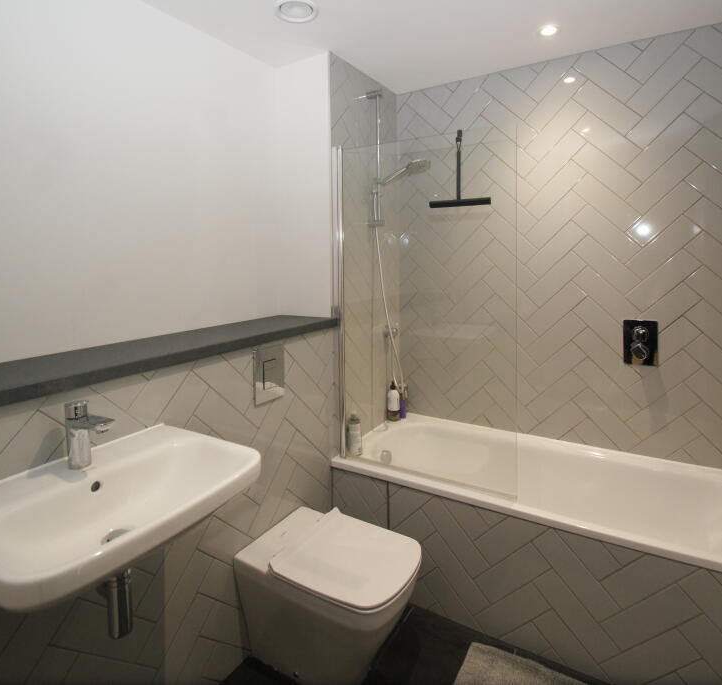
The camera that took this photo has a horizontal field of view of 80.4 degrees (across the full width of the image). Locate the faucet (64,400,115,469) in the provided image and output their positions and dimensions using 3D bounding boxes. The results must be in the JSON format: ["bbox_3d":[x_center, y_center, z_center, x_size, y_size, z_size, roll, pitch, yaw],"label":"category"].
[{"bbox_3d":[-0.600,0.211,0.950,0.143,0.142,0.050,4,9,30],"label":"faucet"}]

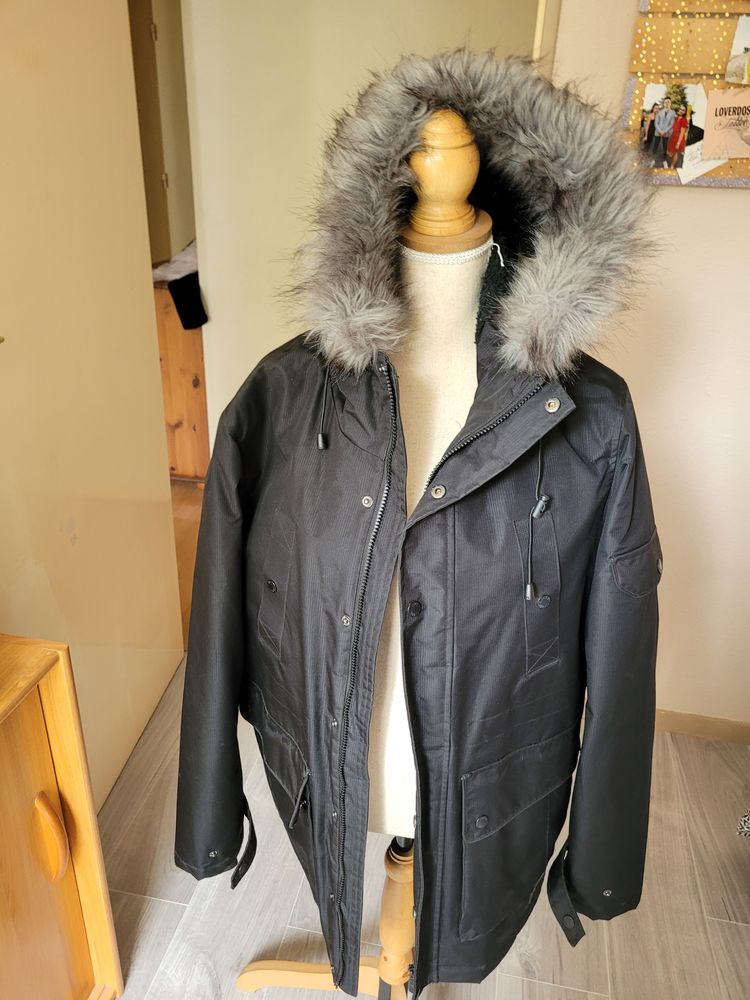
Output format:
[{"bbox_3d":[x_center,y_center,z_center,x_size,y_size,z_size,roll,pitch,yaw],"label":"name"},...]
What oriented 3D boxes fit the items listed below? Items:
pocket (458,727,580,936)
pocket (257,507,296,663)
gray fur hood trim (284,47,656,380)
[{"bbox_3d":[0.182,0.425,0.960,0.180,0.265,0.045,-15,27,-25],"label":"pocket"},{"bbox_3d":[-0.104,0.088,0.797,0.042,0.180,0.020,26,31,31],"label":"pocket"},{"bbox_3d":[0.082,-0.258,0.688,0.320,0.280,0.170,4,24,5],"label":"gray fur hood trim"}]

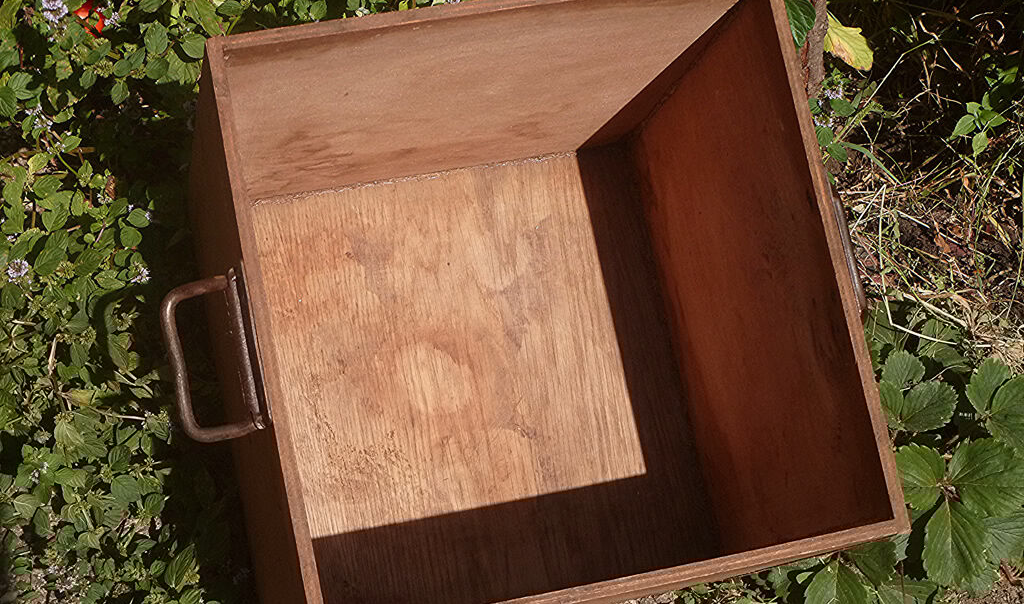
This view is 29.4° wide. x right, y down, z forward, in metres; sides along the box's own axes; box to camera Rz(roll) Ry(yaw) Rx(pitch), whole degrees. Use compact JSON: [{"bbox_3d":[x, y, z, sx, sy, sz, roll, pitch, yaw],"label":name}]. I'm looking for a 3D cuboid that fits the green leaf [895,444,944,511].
[{"bbox_3d":[0.340,0.147,1.635,0.045,0.018,0.053,17,70,2],"label":"green leaf"}]

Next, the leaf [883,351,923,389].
[{"bbox_3d":[0.341,0.059,1.700,0.037,0.011,0.034,6,75,-7],"label":"leaf"}]

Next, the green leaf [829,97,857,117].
[{"bbox_3d":[0.294,-0.173,1.730,0.026,0.006,0.016,23,74,-3],"label":"green leaf"}]

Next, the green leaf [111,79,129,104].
[{"bbox_3d":[-0.321,-0.172,1.598,0.015,0.004,0.022,12,83,-7],"label":"green leaf"}]

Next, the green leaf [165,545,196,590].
[{"bbox_3d":[-0.259,0.207,1.524,0.017,0.007,0.038,26,74,-2],"label":"green leaf"}]

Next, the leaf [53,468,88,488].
[{"bbox_3d":[-0.352,0.141,1.560,0.027,0.012,0.017,6,70,-2],"label":"leaf"}]

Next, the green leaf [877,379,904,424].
[{"bbox_3d":[0.325,0.085,1.688,0.035,0.008,0.048,-28,82,-4],"label":"green leaf"}]

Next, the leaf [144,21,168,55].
[{"bbox_3d":[-0.287,-0.213,1.575,0.019,0.011,0.030,-7,71,-7],"label":"leaf"}]

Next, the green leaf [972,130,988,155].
[{"bbox_3d":[0.425,-0.145,1.770,0.015,0.009,0.025,21,70,3],"label":"green leaf"}]

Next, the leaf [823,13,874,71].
[{"bbox_3d":[0.292,-0.226,1.697,0.035,0.010,0.064,-38,86,-3],"label":"leaf"}]

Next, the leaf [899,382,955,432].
[{"bbox_3d":[0.360,0.091,1.693,0.056,0.009,0.040,-29,82,-4],"label":"leaf"}]

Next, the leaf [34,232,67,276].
[{"bbox_3d":[-0.375,-0.038,1.590,0.034,0.012,0.025,-40,77,-16],"label":"leaf"}]

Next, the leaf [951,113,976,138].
[{"bbox_3d":[0.414,-0.162,1.788,0.033,0.005,0.017,-38,85,-3],"label":"leaf"}]

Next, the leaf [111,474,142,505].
[{"bbox_3d":[-0.314,0.153,1.590,0.029,0.006,0.024,40,77,0],"label":"leaf"}]

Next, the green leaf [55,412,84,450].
[{"bbox_3d":[-0.347,0.102,1.532,0.020,0.008,0.030,-33,83,-15],"label":"green leaf"}]

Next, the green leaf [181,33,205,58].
[{"bbox_3d":[-0.248,-0.199,1.526,0.022,0.005,0.019,45,81,-1],"label":"green leaf"}]

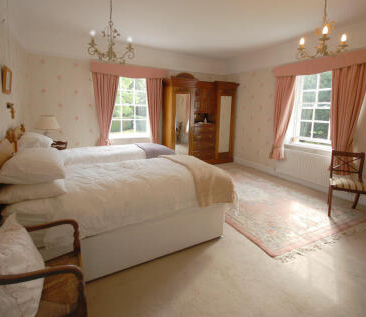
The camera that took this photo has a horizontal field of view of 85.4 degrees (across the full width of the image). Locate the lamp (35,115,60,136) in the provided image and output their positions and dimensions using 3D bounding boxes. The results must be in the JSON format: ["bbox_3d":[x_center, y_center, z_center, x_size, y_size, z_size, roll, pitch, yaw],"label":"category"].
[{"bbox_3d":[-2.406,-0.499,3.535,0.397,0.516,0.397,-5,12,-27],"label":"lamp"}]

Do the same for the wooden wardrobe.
[{"bbox_3d":[0.484,-0.935,5.227,1.946,2.244,0.497,-5,12,-27],"label":"wooden wardrobe"}]

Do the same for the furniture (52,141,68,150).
[{"bbox_3d":[-2.359,0.153,3.709,0.437,0.794,0.447,-5,12,-27],"label":"furniture"}]

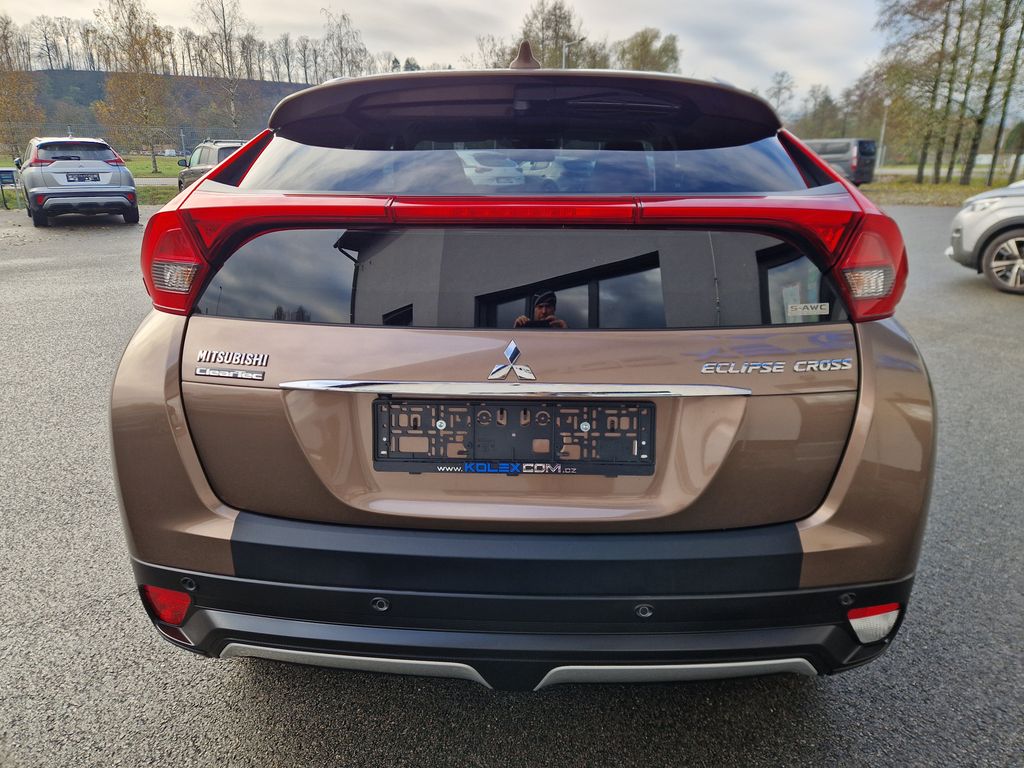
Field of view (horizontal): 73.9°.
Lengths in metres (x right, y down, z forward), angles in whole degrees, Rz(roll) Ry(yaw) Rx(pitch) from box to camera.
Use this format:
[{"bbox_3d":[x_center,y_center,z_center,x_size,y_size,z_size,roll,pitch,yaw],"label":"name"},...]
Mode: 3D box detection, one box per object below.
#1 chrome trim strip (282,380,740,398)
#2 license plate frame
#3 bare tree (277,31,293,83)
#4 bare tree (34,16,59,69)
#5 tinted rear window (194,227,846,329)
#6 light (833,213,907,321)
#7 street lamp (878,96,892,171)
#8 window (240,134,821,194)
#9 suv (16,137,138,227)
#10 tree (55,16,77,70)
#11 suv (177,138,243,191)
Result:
[{"bbox_3d":[0.006,0.010,1.249,0.875,0.030,0.050,1,9,2],"label":"chrome trim strip"},{"bbox_3d":[0.005,0.101,1.285,0.530,0.137,0.020,1,6,2],"label":"license plate frame"},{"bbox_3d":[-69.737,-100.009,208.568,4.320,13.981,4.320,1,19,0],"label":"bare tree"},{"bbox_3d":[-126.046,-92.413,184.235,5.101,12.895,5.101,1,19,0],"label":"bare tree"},{"bbox_3d":[0.008,-0.203,1.272,1.270,0.190,0.100,1,6,2],"label":"tinted rear window"},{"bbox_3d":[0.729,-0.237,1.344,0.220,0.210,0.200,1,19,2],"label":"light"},{"bbox_3d":[22.761,-15.388,41.800,0.500,4.095,0.500,1,19,0],"label":"street lamp"},{"bbox_3d":[0.018,-0.477,1.401,1.140,0.090,0.410,1,49,2],"label":"window"},{"bbox_3d":[-9.233,-4.325,14.335,1.805,1.685,4.540,-12,23,-34],"label":"suv"},{"bbox_3d":[-122.057,-93.504,186.414,5.221,13.036,5.221,1,19,0],"label":"tree"},{"bbox_3d":[-8.366,-6.177,19.861,1.800,1.700,4.250,-13,23,-35],"label":"suv"}]

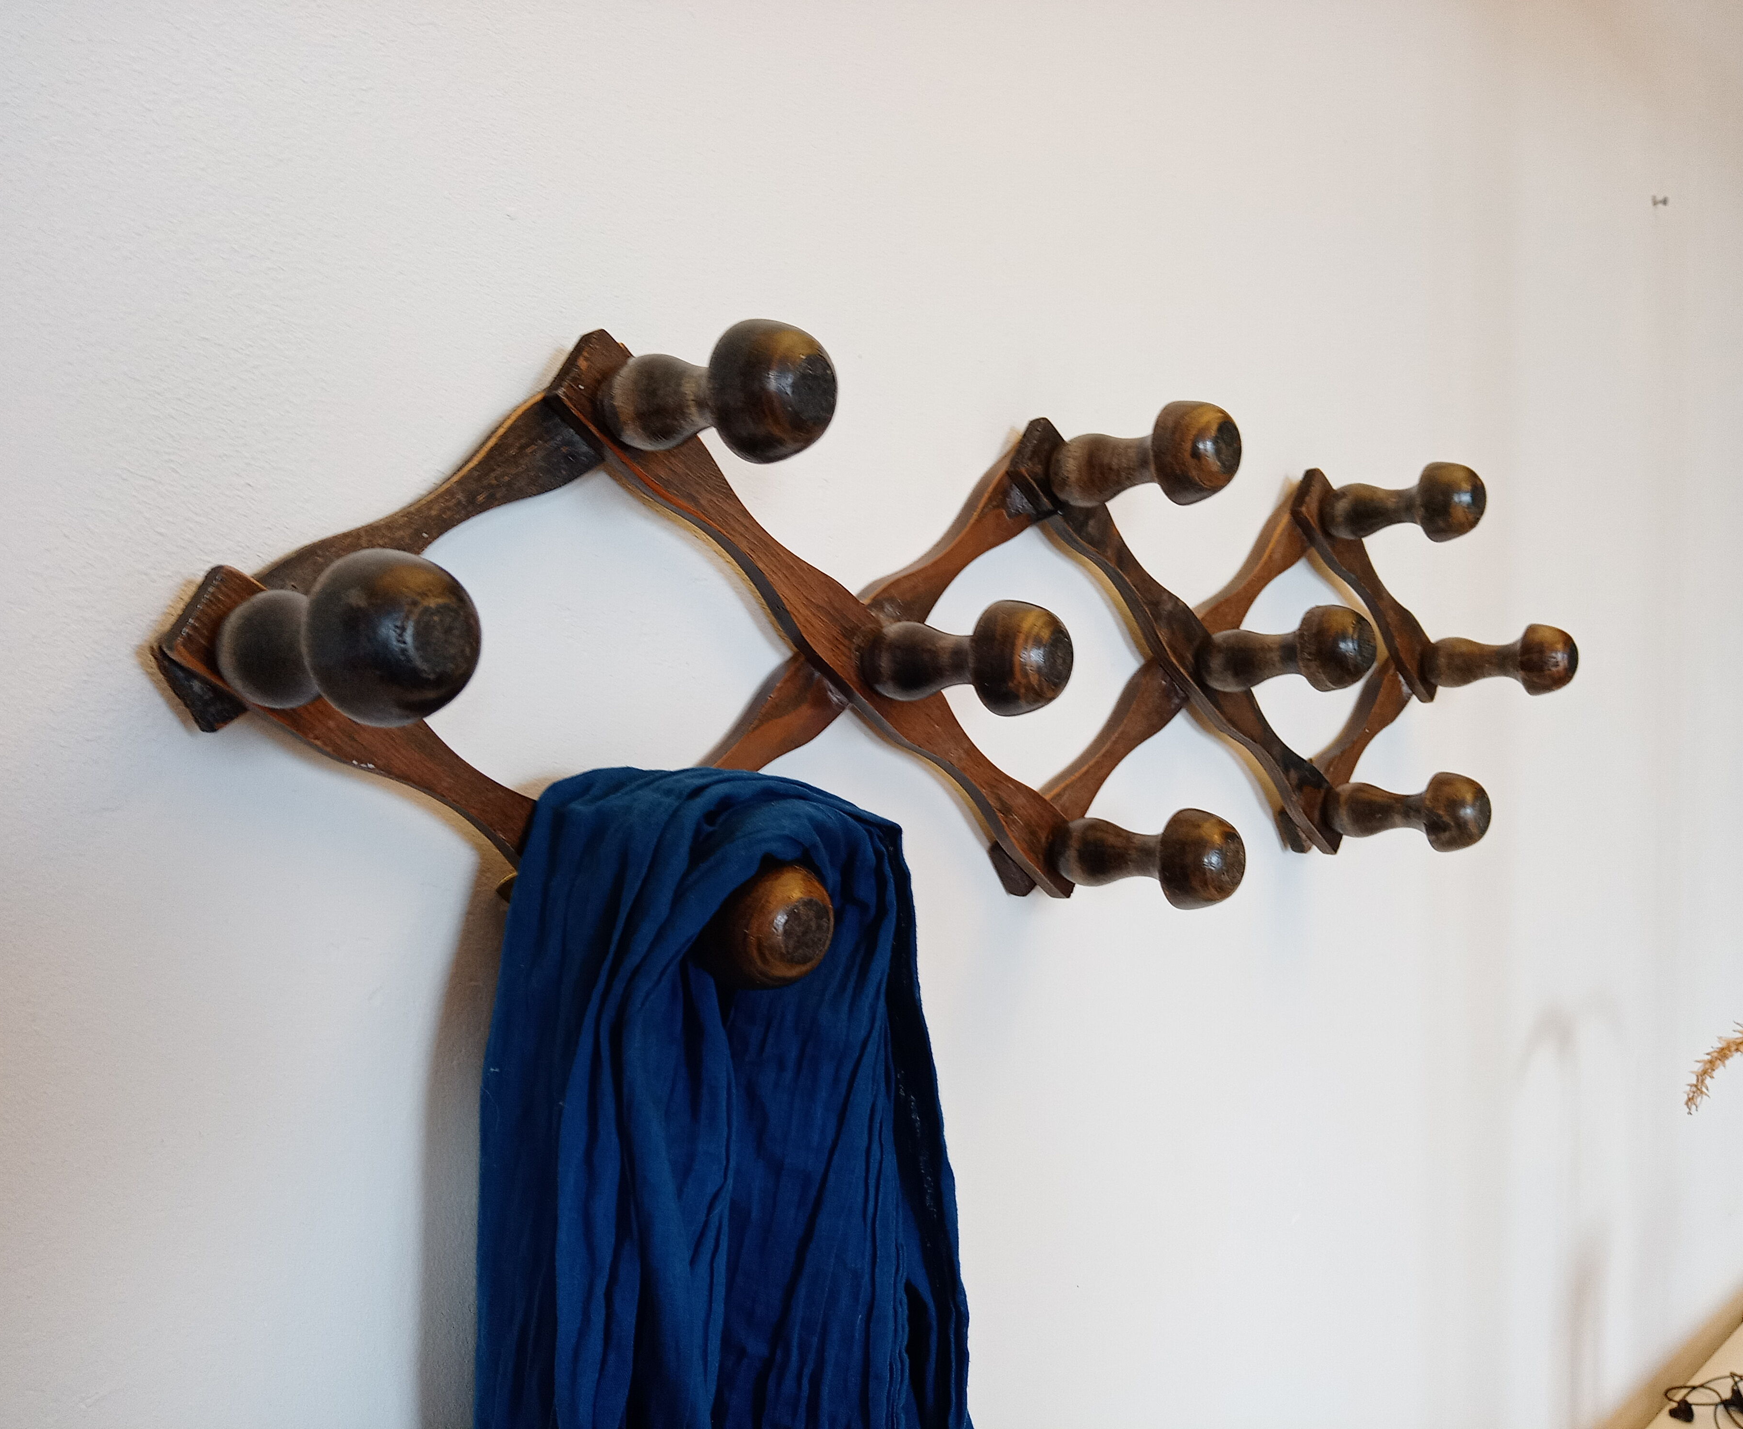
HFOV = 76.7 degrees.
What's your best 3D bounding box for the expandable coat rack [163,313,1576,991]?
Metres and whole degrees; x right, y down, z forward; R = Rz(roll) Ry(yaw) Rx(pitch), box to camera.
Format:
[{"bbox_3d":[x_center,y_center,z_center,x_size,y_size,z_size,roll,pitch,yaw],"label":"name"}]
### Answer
[{"bbox_3d":[0.111,-0.023,0.468,0.692,0.215,0.104,-2,1,-38],"label":"expandable coat rack"}]

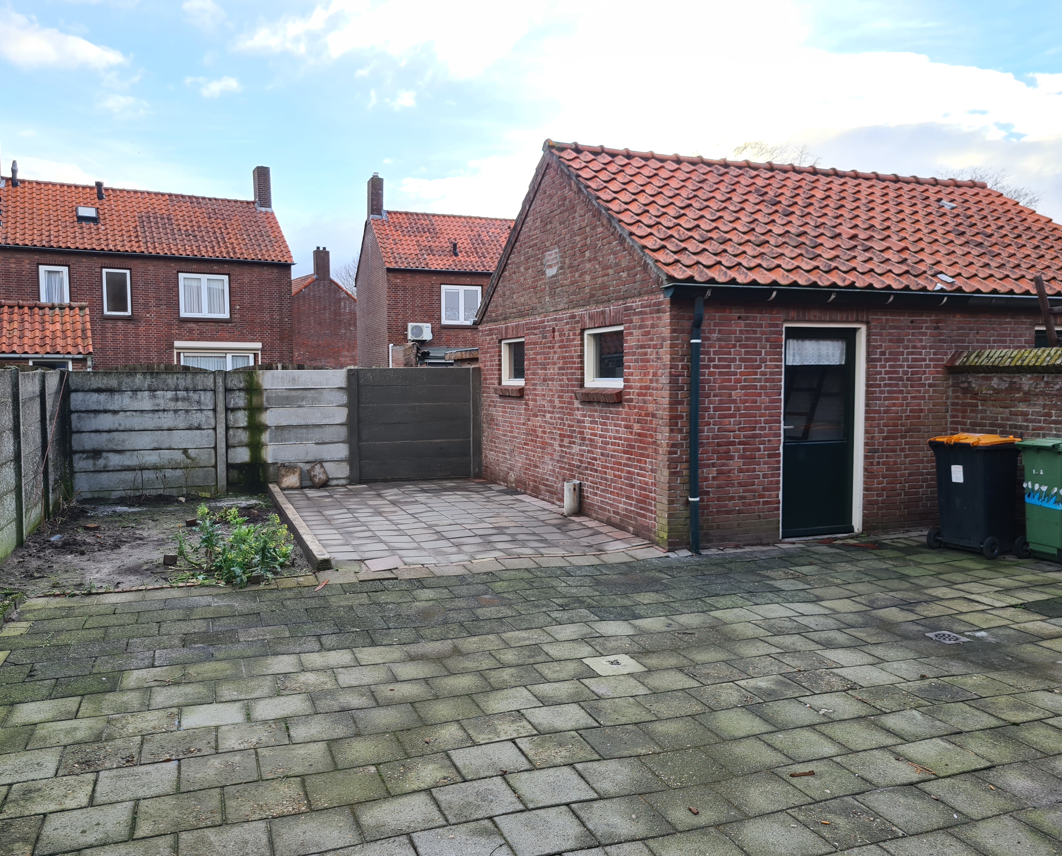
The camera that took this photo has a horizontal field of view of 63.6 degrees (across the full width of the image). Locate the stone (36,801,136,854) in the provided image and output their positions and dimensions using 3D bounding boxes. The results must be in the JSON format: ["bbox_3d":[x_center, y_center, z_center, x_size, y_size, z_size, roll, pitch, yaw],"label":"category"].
[{"bbox_3d":[-1.600,1.468,3.102,0.300,0.050,0.300,-1,4,-21],"label":"stone"}]

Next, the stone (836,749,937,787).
[{"bbox_3d":[1.478,1.450,3.595,0.300,0.050,0.300,-1,4,-20],"label":"stone"}]

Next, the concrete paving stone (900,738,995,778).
[{"bbox_3d":[1.763,1.445,3.697,0.300,0.050,0.300,-1,4,-20],"label":"concrete paving stone"}]

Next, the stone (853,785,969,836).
[{"bbox_3d":[1.493,1.519,3.365,0.300,0.050,0.300,-1,4,-20],"label":"stone"}]

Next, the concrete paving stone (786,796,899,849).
[{"bbox_3d":[1.163,1.480,3.162,0.300,0.050,0.300,-1,4,-19],"label":"concrete paving stone"}]

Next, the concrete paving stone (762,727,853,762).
[{"bbox_3d":[1.230,1.440,3.844,0.300,0.050,0.300,-1,4,-19],"label":"concrete paving stone"}]

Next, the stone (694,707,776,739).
[{"bbox_3d":[1.003,1.465,4.190,0.300,0.050,0.300,-1,4,-19],"label":"stone"}]

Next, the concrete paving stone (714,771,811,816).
[{"bbox_3d":[0.936,1.511,3.493,0.300,0.050,0.300,-1,4,-20],"label":"concrete paving stone"}]

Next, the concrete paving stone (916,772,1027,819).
[{"bbox_3d":[1.732,1.469,3.365,0.300,0.050,0.300,-1,4,-22],"label":"concrete paving stone"}]

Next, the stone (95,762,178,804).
[{"bbox_3d":[-1.581,1.452,3.454,0.300,0.050,0.300,-1,4,-20],"label":"stone"}]

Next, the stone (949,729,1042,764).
[{"bbox_3d":[2.066,1.446,3.822,0.300,0.050,0.300,-1,4,-19],"label":"stone"}]

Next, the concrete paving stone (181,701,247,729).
[{"bbox_3d":[-1.502,1.387,4.075,0.300,0.050,0.300,-1,4,-21],"label":"concrete paving stone"}]

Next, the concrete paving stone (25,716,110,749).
[{"bbox_3d":[-2.115,1.422,3.933,0.300,0.050,0.300,-1,4,-20],"label":"concrete paving stone"}]

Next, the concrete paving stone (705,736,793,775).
[{"bbox_3d":[0.937,1.442,3.709,0.300,0.050,0.300,-1,4,-20],"label":"concrete paving stone"}]

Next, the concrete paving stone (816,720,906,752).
[{"bbox_3d":[1.518,1.435,3.954,0.300,0.050,0.300,-1,4,-19],"label":"concrete paving stone"}]

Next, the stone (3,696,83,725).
[{"bbox_3d":[-2.456,1.458,4.330,0.300,0.050,0.300,-2,4,-21],"label":"stone"}]

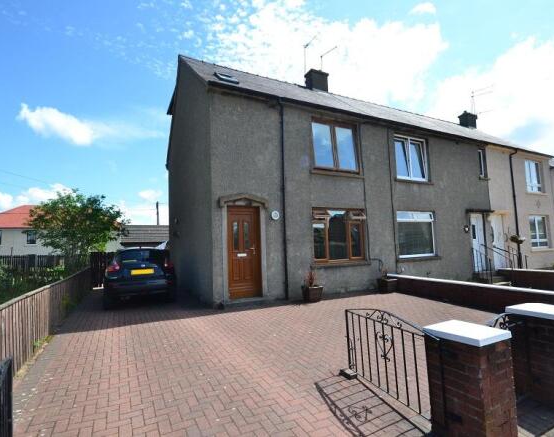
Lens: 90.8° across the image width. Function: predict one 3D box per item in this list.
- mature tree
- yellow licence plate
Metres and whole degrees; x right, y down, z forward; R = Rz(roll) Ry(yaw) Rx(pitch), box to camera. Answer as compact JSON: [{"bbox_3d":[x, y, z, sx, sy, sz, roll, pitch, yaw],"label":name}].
[{"bbox_3d":[-10.056,0.763,13.899,4.200,4.400,4.000,0,-3,-28],"label":"mature tree"},{"bbox_3d":[-3.465,1.384,7.056,0.520,0.110,0.015,0,-3,-28],"label":"yellow licence plate"}]

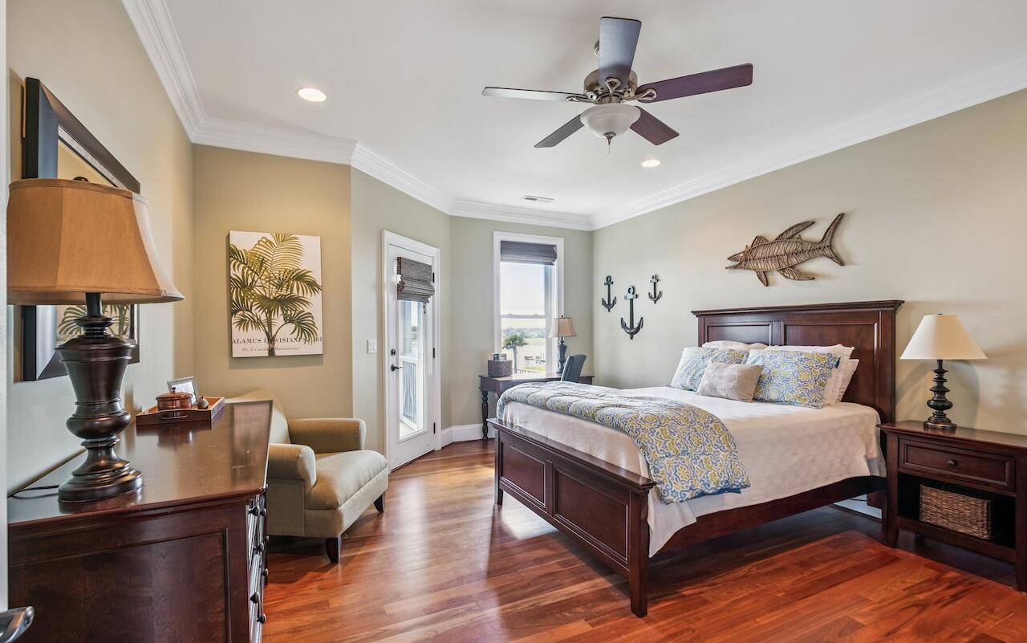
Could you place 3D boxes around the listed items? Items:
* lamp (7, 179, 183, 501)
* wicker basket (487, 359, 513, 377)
[{"bbox_3d":[-0.989,0.038,1.070,0.370,0.720,0.370,0,-1,-26],"label":"lamp"},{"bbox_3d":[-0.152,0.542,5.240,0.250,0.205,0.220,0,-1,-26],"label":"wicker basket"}]

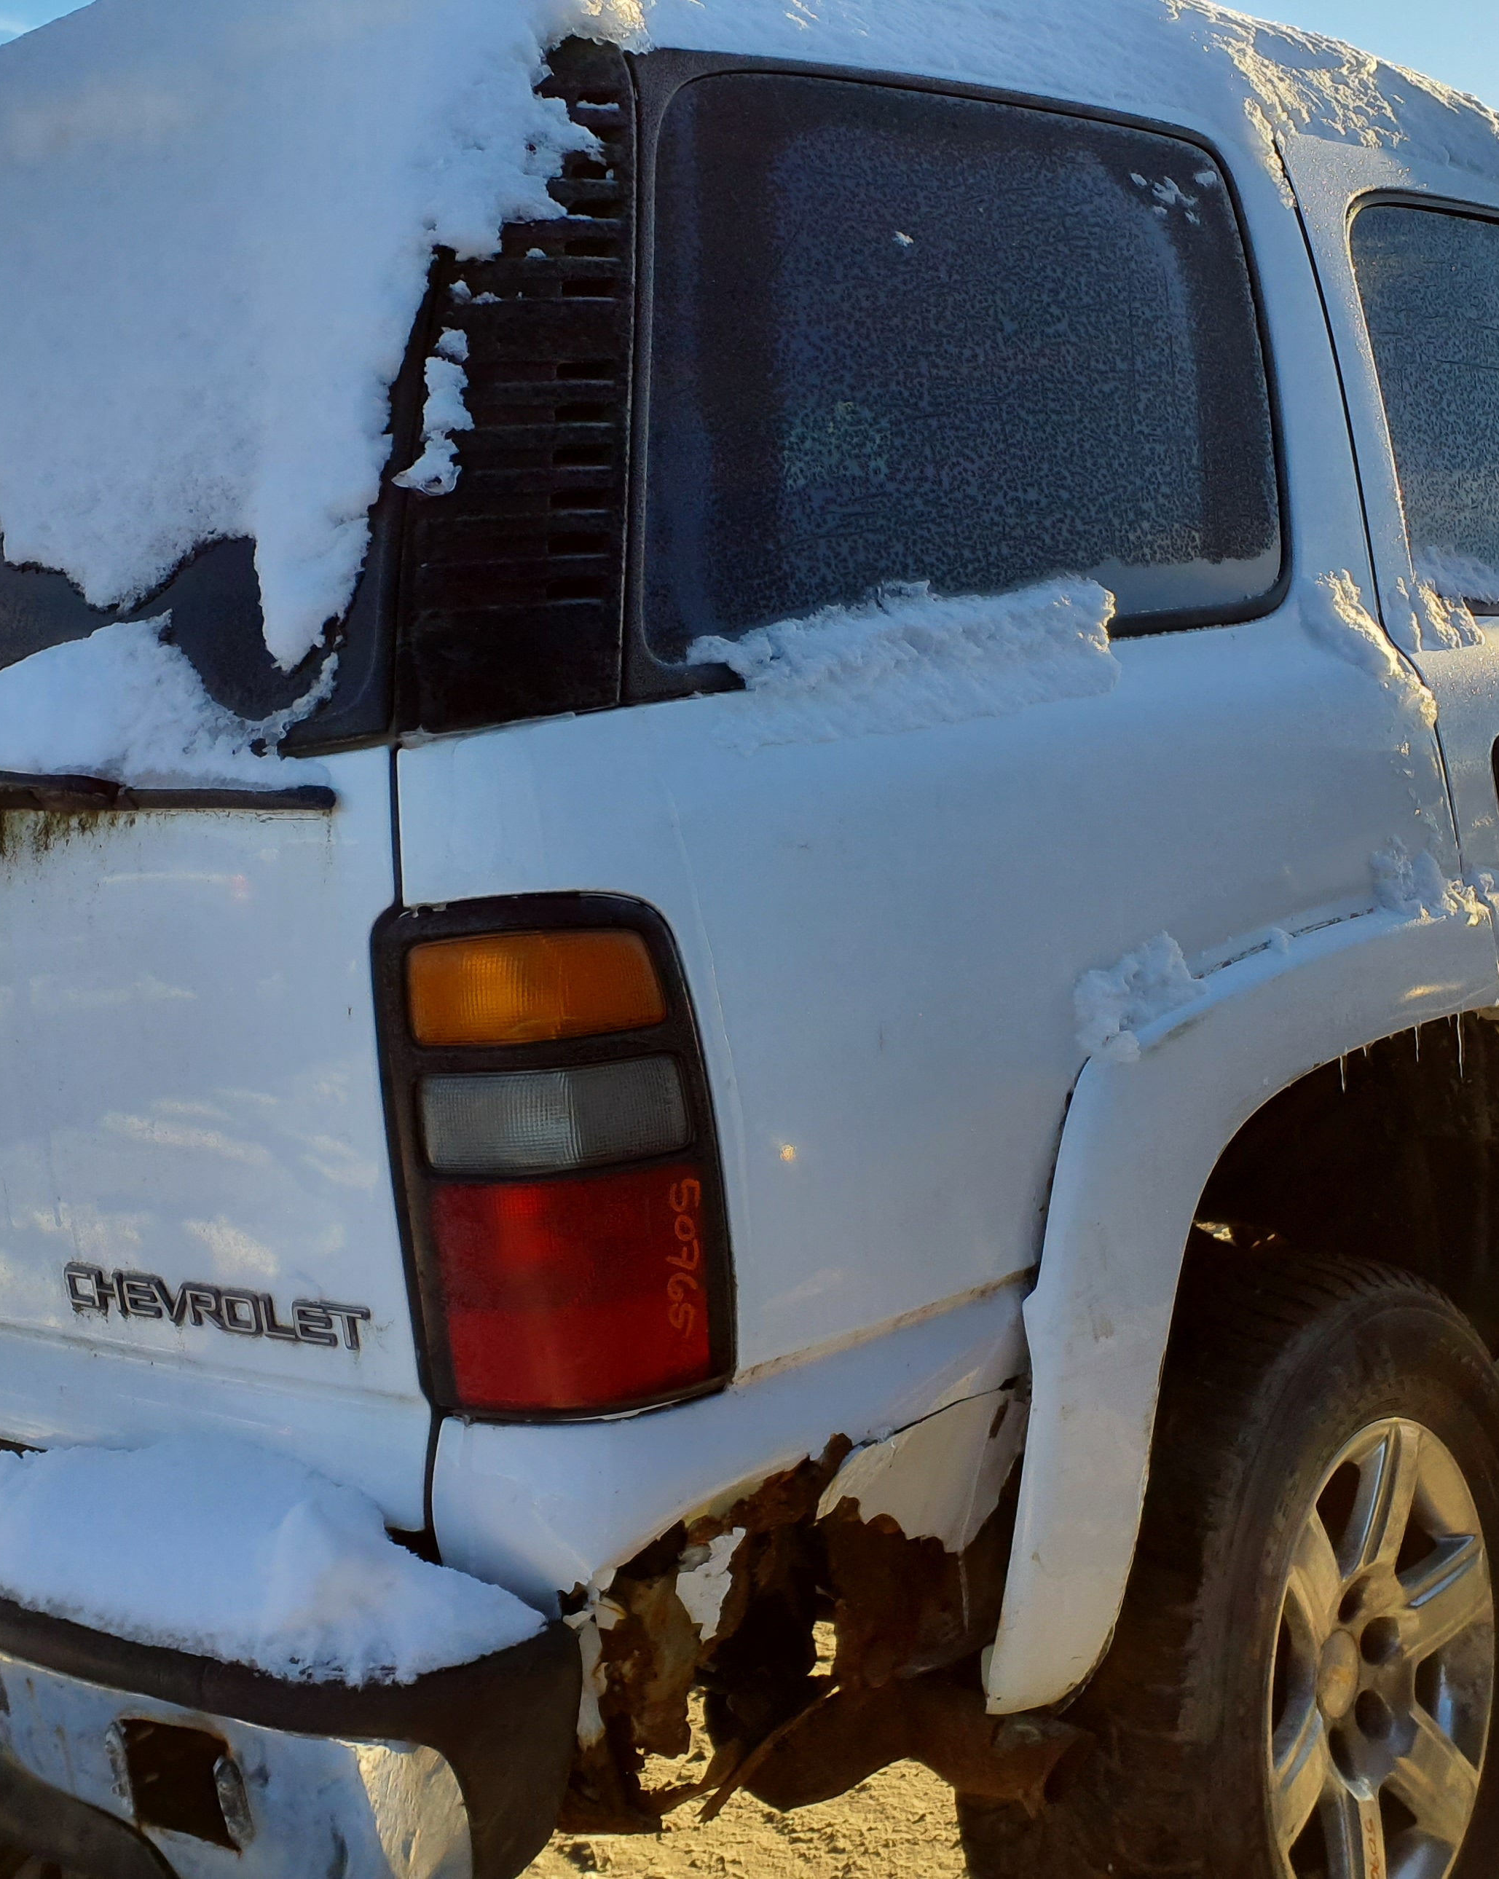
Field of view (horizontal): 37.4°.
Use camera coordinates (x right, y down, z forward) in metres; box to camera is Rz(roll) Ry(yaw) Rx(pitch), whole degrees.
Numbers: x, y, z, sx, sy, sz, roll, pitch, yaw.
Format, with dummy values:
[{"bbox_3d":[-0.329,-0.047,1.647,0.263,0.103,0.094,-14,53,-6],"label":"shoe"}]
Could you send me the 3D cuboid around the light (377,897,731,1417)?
[{"bbox_3d":[-0.116,0.131,1.384,0.170,0.325,0.150,1,8,41],"label":"light"}]

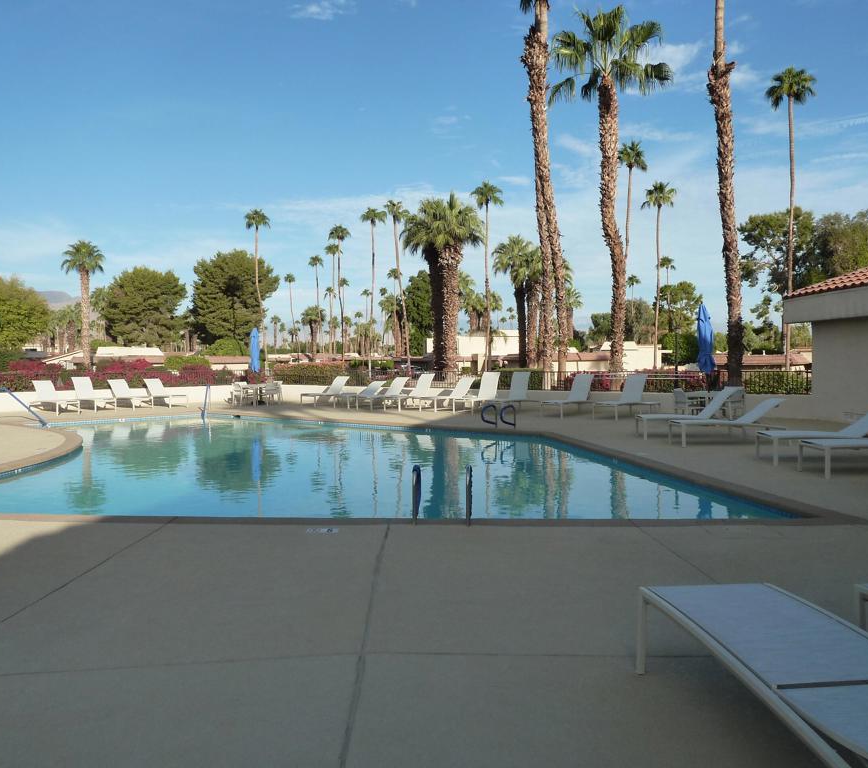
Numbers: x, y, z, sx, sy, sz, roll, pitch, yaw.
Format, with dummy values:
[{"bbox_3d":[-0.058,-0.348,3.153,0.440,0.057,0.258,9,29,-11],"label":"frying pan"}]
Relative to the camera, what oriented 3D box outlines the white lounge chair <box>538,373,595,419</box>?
[{"bbox_3d":[3.743,0.351,20.185,1.800,1.080,0.640,-2,2,-45],"label":"white lounge chair"}]

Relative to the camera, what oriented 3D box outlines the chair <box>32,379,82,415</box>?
[{"bbox_3d":[-10.850,0.390,21.122,1.960,0.919,0.640,2,2,41],"label":"chair"}]

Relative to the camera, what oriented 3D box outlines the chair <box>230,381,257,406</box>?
[{"bbox_3d":[-6.637,0.329,25.319,0.620,0.840,0.600,-1,2,-30],"label":"chair"}]

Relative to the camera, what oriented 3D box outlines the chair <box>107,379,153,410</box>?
[{"bbox_3d":[-9.495,0.340,23.017,1.960,0.898,0.640,2,2,42],"label":"chair"}]

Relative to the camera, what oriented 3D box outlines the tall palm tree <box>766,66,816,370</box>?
[{"bbox_3d":[20.759,-8.950,42.755,2.900,18.620,2.900,0,2,0],"label":"tall palm tree"}]

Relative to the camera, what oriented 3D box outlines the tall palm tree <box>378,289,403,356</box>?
[{"bbox_3d":[-6.765,-8.017,114.822,3.700,13.660,3.700,0,2,0],"label":"tall palm tree"}]

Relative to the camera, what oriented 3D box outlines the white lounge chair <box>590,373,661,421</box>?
[{"bbox_3d":[5.033,0.362,19.260,1.960,1.092,0.640,-2,2,-42],"label":"white lounge chair"}]

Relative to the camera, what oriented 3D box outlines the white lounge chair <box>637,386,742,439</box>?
[{"bbox_3d":[4.930,0.564,14.287,1.900,0.970,0.670,0,2,-2],"label":"white lounge chair"}]

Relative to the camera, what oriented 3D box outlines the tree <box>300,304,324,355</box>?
[{"bbox_3d":[-20.045,-7.483,121.824,3.900,11.259,3.900,0,2,0],"label":"tree"}]

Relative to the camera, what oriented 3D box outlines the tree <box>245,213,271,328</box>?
[{"bbox_3d":[-17.412,-8.963,73.776,2.750,17.010,2.700,0,2,0],"label":"tree"}]

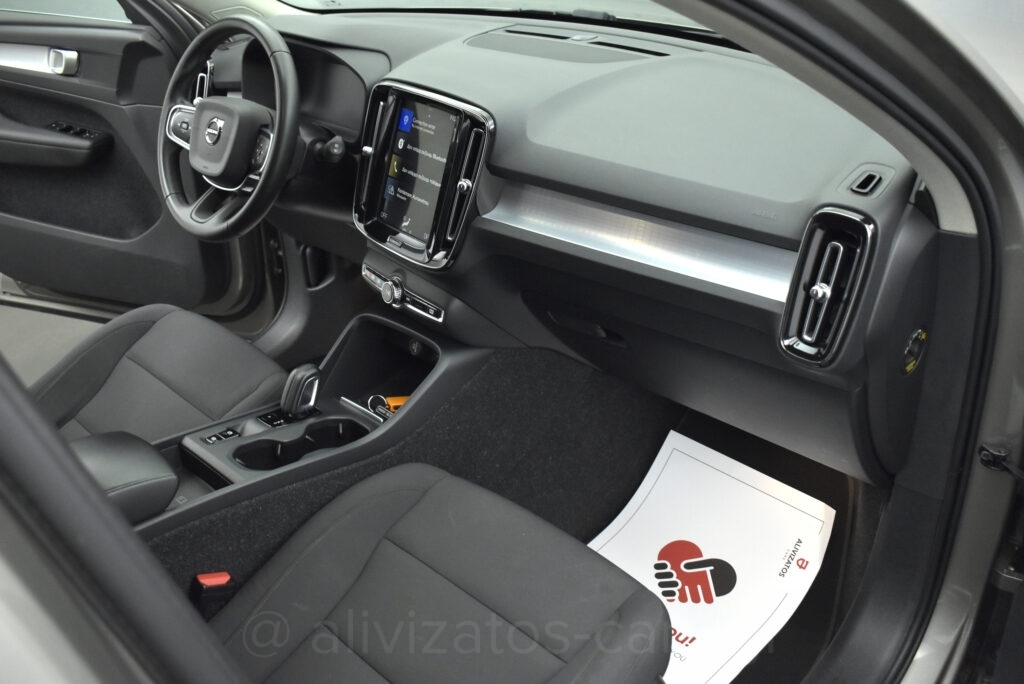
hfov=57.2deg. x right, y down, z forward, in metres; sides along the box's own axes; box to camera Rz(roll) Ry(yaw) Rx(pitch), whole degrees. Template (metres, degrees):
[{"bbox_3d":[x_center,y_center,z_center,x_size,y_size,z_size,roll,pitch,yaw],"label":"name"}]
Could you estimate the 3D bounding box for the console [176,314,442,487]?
[{"bbox_3d":[-0.295,0.082,1.390,0.190,0.140,0.345,23,32,38],"label":"console"}]

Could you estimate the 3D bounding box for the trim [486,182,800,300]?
[{"bbox_3d":[0.144,-0.138,1.197,0.465,0.066,0.045,23,12,38],"label":"trim"}]

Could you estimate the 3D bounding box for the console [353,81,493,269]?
[{"bbox_3d":[-0.133,-0.255,1.400,0.255,0.245,0.060,23,17,38],"label":"console"}]

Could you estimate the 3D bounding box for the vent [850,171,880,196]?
[{"bbox_3d":[0.380,-0.172,1.010,0.023,0.016,0.044,23,65,38],"label":"vent"}]

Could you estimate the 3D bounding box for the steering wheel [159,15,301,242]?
[{"bbox_3d":[-0.461,-0.351,1.572,0.373,0.373,0.100,23,12,38],"label":"steering wheel"}]

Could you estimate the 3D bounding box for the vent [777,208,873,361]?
[{"bbox_3d":[0.341,-0.058,1.018,0.079,0.170,0.045,23,19,38],"label":"vent"}]

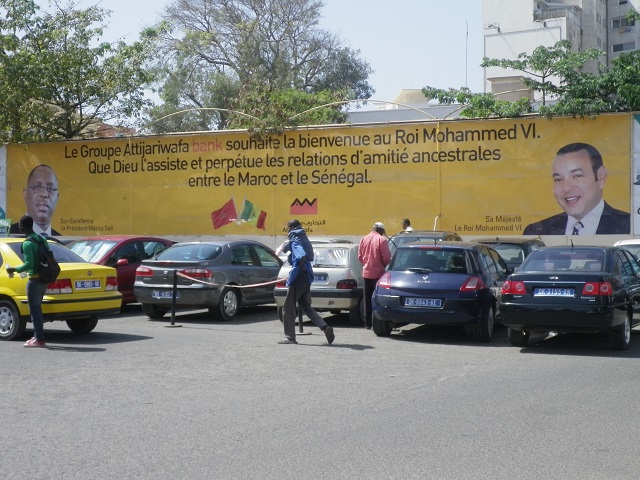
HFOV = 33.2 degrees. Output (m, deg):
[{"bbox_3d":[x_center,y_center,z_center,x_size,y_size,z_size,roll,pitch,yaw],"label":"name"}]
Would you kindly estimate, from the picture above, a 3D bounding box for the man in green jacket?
[{"bbox_3d":[-4.070,0.591,15.101,0.550,1.810,0.520,0,0,15],"label":"man in green jacket"}]

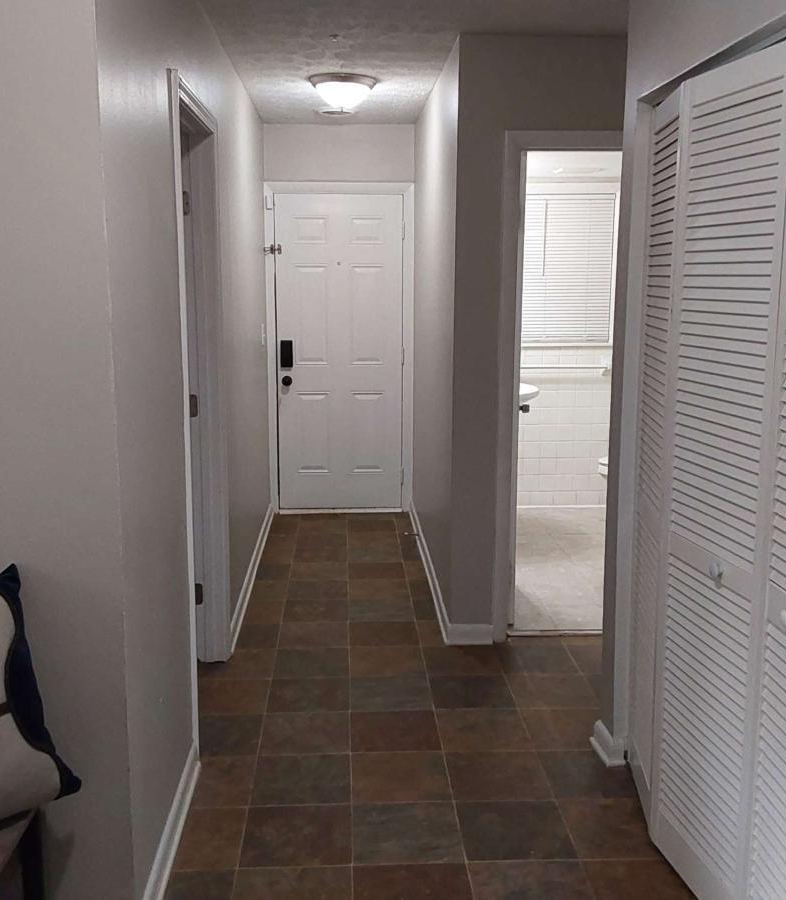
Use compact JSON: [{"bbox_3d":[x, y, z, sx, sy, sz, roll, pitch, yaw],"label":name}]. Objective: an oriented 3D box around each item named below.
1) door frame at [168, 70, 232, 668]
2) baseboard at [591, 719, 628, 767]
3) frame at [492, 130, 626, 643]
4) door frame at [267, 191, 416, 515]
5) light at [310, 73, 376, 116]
[{"bbox_3d":[-0.705,-0.119,3.397,0.130,2.110,0.920,0,10,-3],"label":"door frame"},{"bbox_3d":[0.710,0.955,3.187,0.075,0.082,0.210,0,10,-3],"label":"baseboard"},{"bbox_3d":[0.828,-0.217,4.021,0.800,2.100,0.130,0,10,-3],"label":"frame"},{"bbox_3d":[-0.337,-0.625,6.247,0.925,2.105,0.120,0,10,-3],"label":"door frame"},{"bbox_3d":[-0.238,-1.675,4.591,0.310,0.145,0.310,0,10,-3],"label":"light"}]

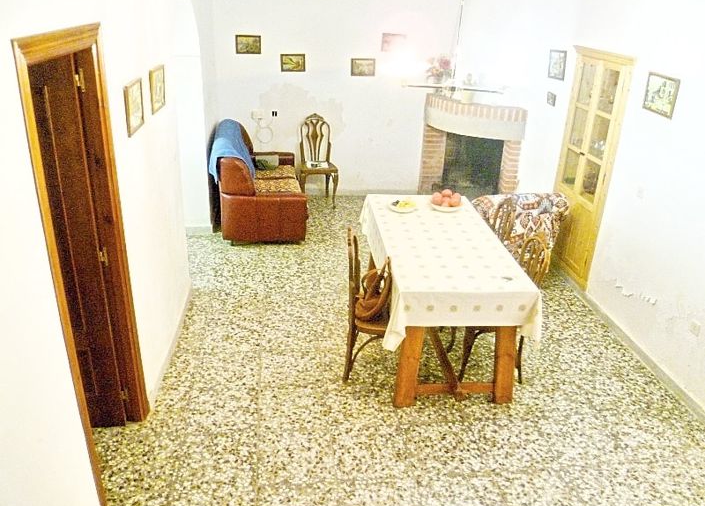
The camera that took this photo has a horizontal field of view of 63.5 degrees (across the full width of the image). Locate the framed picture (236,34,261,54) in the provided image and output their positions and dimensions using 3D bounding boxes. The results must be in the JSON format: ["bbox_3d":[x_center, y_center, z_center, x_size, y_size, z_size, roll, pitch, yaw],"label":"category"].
[{"bbox_3d":[-1.109,-2.227,6.094,0.265,0.180,0.025,0,25,-6],"label":"framed picture"}]

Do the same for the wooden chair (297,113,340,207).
[{"bbox_3d":[-0.390,-1.032,6.446,0.450,1.000,0.500,-2,25,-8],"label":"wooden chair"}]

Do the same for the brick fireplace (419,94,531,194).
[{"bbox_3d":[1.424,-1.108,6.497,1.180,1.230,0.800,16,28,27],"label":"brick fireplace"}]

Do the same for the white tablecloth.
[{"bbox_3d":[0.580,0.044,3.989,0.900,0.390,1.720,0,25,-6],"label":"white tablecloth"}]

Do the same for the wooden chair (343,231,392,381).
[{"bbox_3d":[0.180,0.310,3.639,0.480,0.950,0.430,1,25,-2],"label":"wooden chair"}]

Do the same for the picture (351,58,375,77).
[{"bbox_3d":[0.122,-2.047,6.304,0.275,0.190,0.025,0,25,-6],"label":"picture"}]

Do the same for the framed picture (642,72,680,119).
[{"bbox_3d":[2.126,-1.097,3.950,0.025,0.250,0.350,0,25,-6],"label":"framed picture"}]

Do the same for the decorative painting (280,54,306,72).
[{"bbox_3d":[-0.648,-2.071,6.214,0.270,0.180,0.025,0,25,-6],"label":"decorative painting"}]

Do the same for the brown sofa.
[{"bbox_3d":[-0.961,-0.797,5.943,0.950,0.950,1.360,0,25,-6],"label":"brown sofa"}]

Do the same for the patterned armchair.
[{"bbox_3d":[1.324,-0.258,5.132,0.880,0.820,0.860,0,25,-6],"label":"patterned armchair"}]

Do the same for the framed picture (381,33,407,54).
[{"bbox_3d":[0.455,-2.290,6.225,0.280,0.185,0.025,0,25,-6],"label":"framed picture"}]

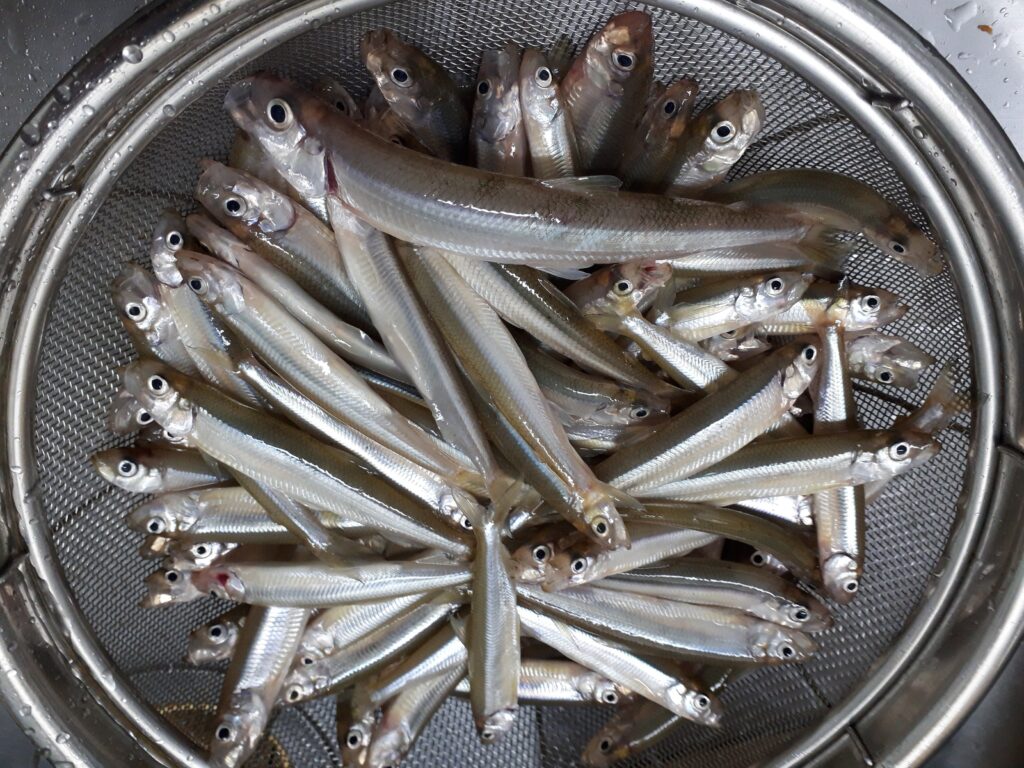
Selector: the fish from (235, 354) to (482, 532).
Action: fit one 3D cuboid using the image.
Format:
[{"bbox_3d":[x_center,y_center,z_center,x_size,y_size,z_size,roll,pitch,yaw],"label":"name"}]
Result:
[{"bbox_3d":[-0.043,0.017,0.224,0.096,0.009,0.012,40,78,-21],"label":"fish"}]

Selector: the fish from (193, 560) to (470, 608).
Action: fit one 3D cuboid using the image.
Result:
[{"bbox_3d":[-0.051,0.063,0.254,0.093,0.012,0.015,0,90,-7],"label":"fish"}]

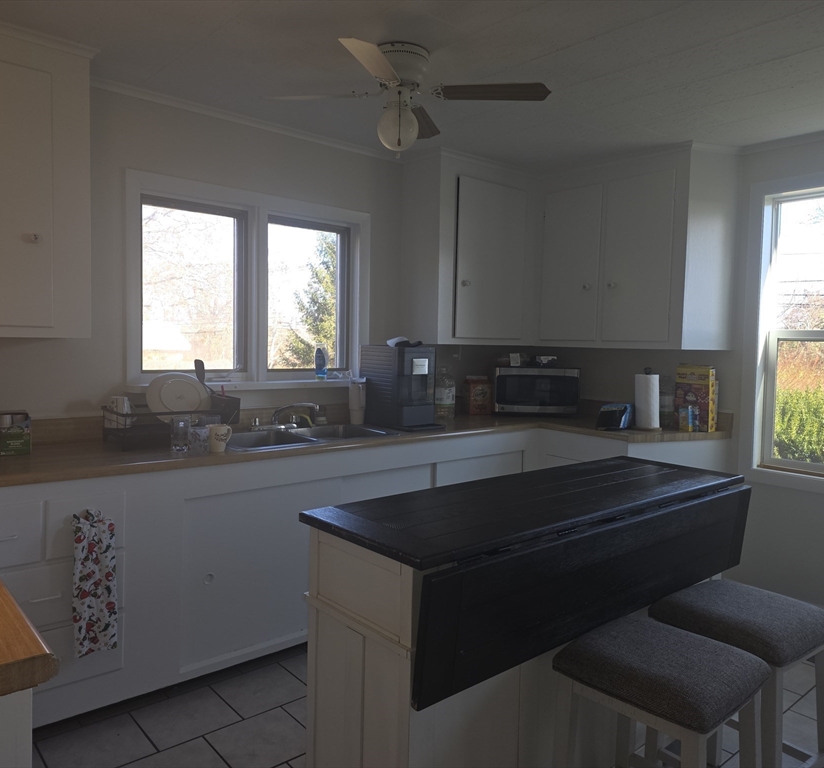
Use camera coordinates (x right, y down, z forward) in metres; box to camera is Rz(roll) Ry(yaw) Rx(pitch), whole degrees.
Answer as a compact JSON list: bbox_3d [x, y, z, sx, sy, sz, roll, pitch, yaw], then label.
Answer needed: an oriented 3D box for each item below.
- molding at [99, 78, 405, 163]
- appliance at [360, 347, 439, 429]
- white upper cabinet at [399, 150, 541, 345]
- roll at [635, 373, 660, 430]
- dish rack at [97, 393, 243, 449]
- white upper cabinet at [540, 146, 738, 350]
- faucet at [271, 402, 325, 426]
[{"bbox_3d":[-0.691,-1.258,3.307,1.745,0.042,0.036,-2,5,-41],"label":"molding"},{"bbox_3d":[-0.049,0.013,3.588,0.260,0.415,0.410,-2,5,-41],"label":"appliance"},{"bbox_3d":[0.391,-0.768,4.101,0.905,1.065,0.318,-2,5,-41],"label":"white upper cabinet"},{"bbox_3d":[1.259,0.089,3.616,0.130,0.285,0.130,3,4,19],"label":"roll"},{"bbox_3d":[-1.010,0.156,2.896,0.525,0.175,0.335,-2,5,-41],"label":"dish rack"},{"bbox_3d":[1.215,-0.739,3.945,0.295,1.065,1.150,-2,5,-41],"label":"white upper cabinet"},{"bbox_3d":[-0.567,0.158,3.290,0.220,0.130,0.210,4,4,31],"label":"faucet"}]

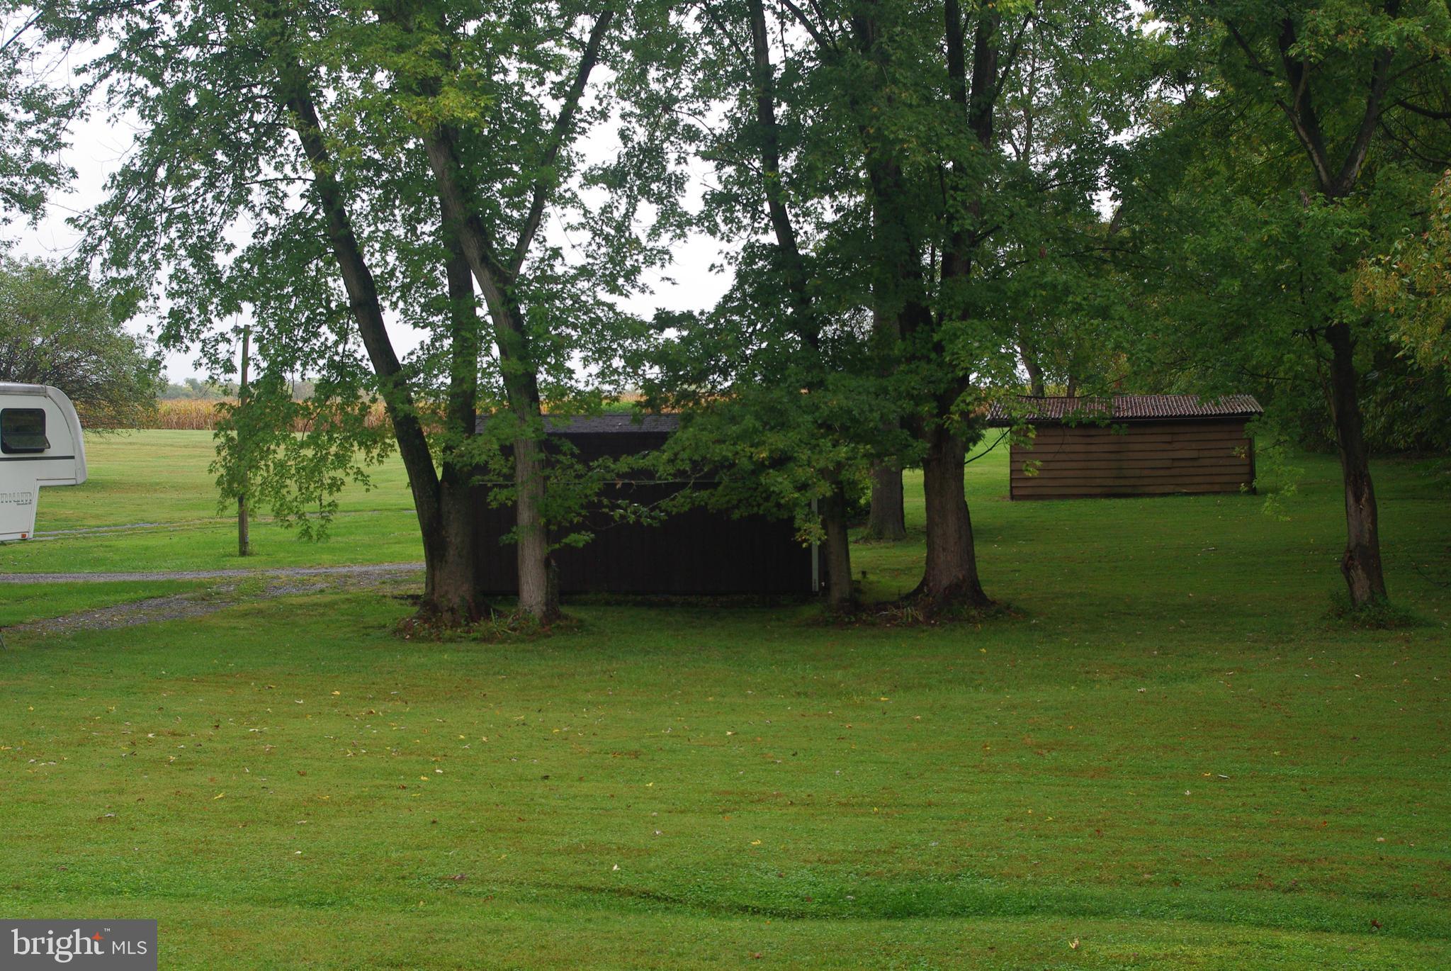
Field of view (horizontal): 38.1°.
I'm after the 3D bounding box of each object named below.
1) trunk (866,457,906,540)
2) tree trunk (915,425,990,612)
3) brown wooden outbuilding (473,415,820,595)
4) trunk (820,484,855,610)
[{"bbox_3d":[3.440,0.316,45.000,0.850,1.750,0.850,0,3,0],"label":"trunk"},{"bbox_3d":[3.564,0.525,32.900,1.120,2.900,1.050,0,3,0],"label":"tree trunk"},{"bbox_3d":[-1.300,0.243,37.436,6.100,2.950,4.300,0,3,5],"label":"brown wooden outbuilding"},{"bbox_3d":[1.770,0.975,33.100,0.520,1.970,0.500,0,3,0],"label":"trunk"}]

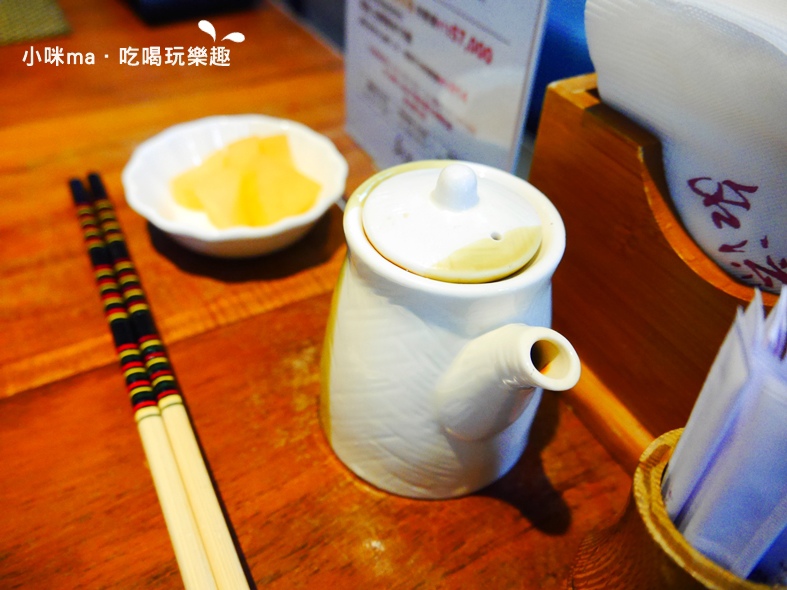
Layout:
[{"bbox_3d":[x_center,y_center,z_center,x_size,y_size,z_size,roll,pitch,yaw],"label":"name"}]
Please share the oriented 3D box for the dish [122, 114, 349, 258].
[{"bbox_3d":[-0.064,-0.042,0.269,0.091,0.028,0.091,3,42,-2],"label":"dish"}]

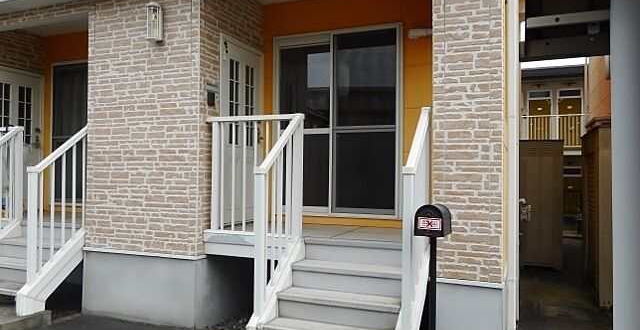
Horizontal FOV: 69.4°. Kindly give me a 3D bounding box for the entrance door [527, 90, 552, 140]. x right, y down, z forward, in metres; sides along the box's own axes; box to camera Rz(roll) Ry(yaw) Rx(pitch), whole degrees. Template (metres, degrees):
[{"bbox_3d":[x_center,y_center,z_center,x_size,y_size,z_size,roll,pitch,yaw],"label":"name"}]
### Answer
[{"bbox_3d":[7.766,-1.587,16.300,0.860,2.130,0.100,0,-1,22],"label":"entrance door"}]

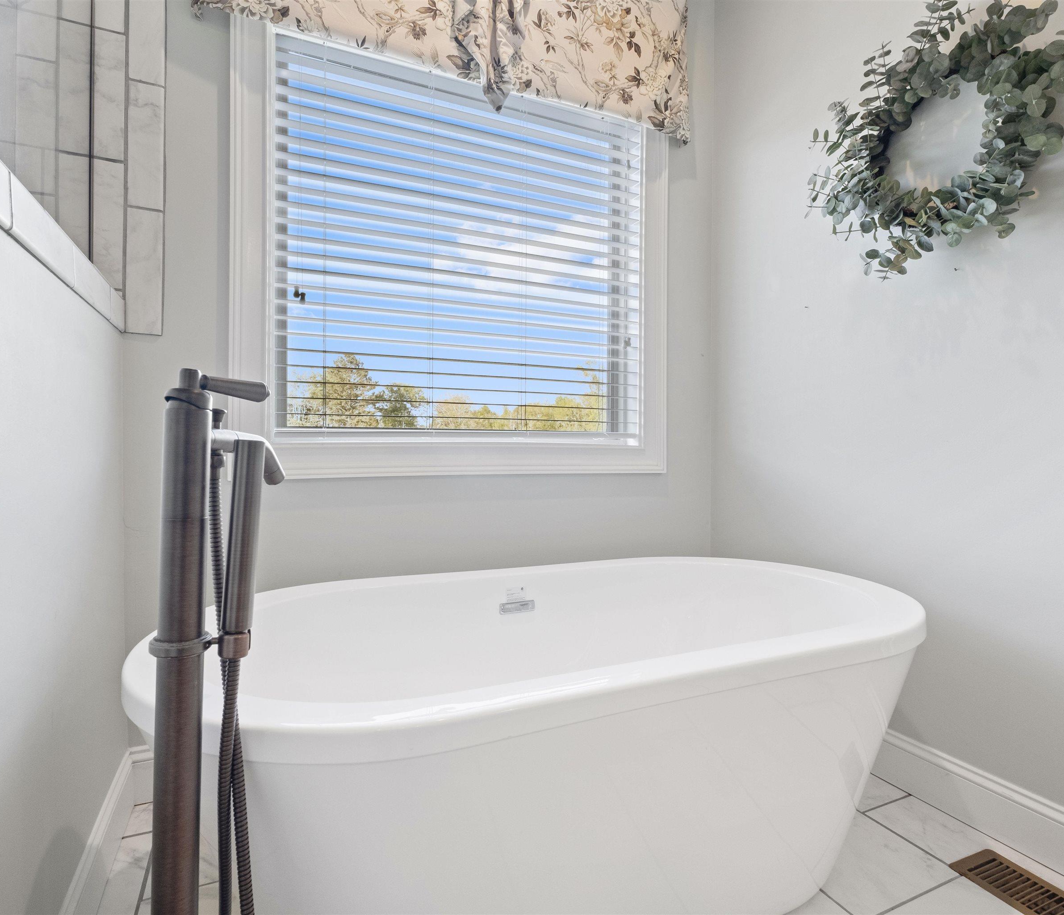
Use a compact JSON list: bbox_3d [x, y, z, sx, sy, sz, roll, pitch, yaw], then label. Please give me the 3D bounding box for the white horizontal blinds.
[{"bbox_3d":[-0.170,-0.610,1.800,1.190,1.130,0.100,0,1,-23],"label":"white horizontal blinds"}]

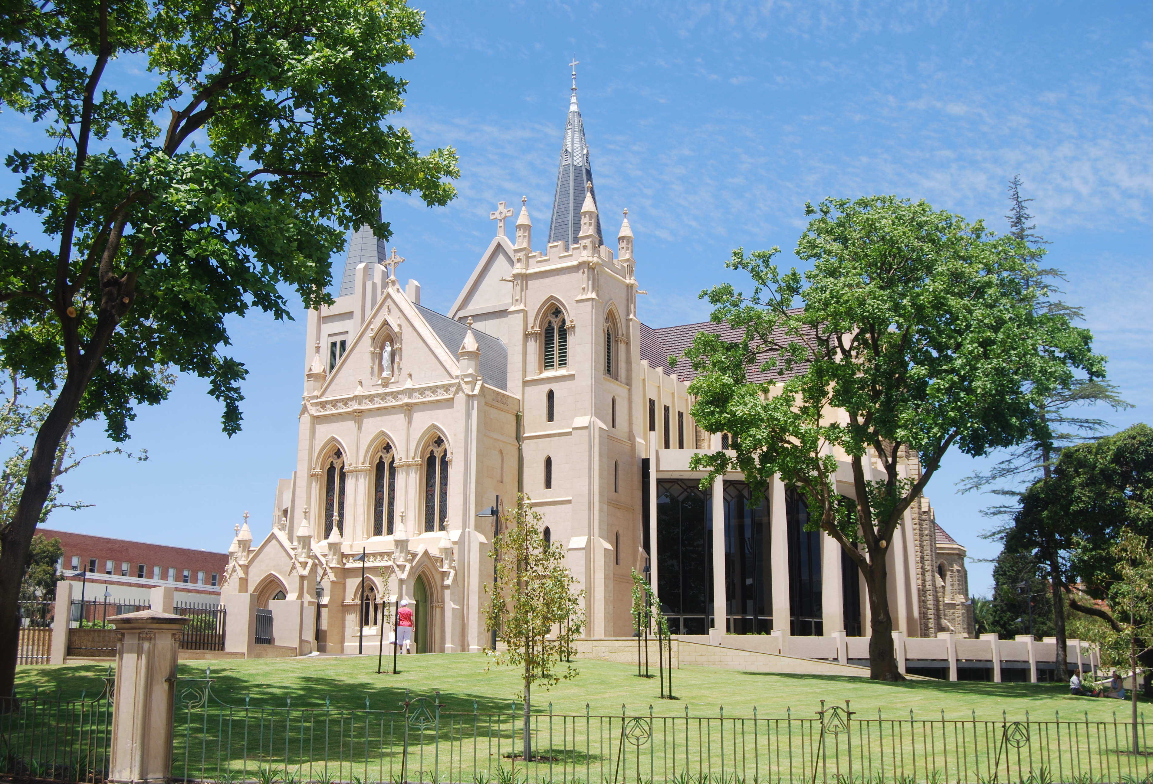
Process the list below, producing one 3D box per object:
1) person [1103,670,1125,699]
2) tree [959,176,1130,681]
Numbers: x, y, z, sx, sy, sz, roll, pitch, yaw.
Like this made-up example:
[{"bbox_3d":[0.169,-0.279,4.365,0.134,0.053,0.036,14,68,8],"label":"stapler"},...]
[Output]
[{"bbox_3d":[17.595,9.561,41.595,0.650,0.861,0.500,7,-14,-26],"label":"person"},{"bbox_3d":[18.470,1.046,50.780,6.400,20.561,6.200,0,-13,0],"label":"tree"}]

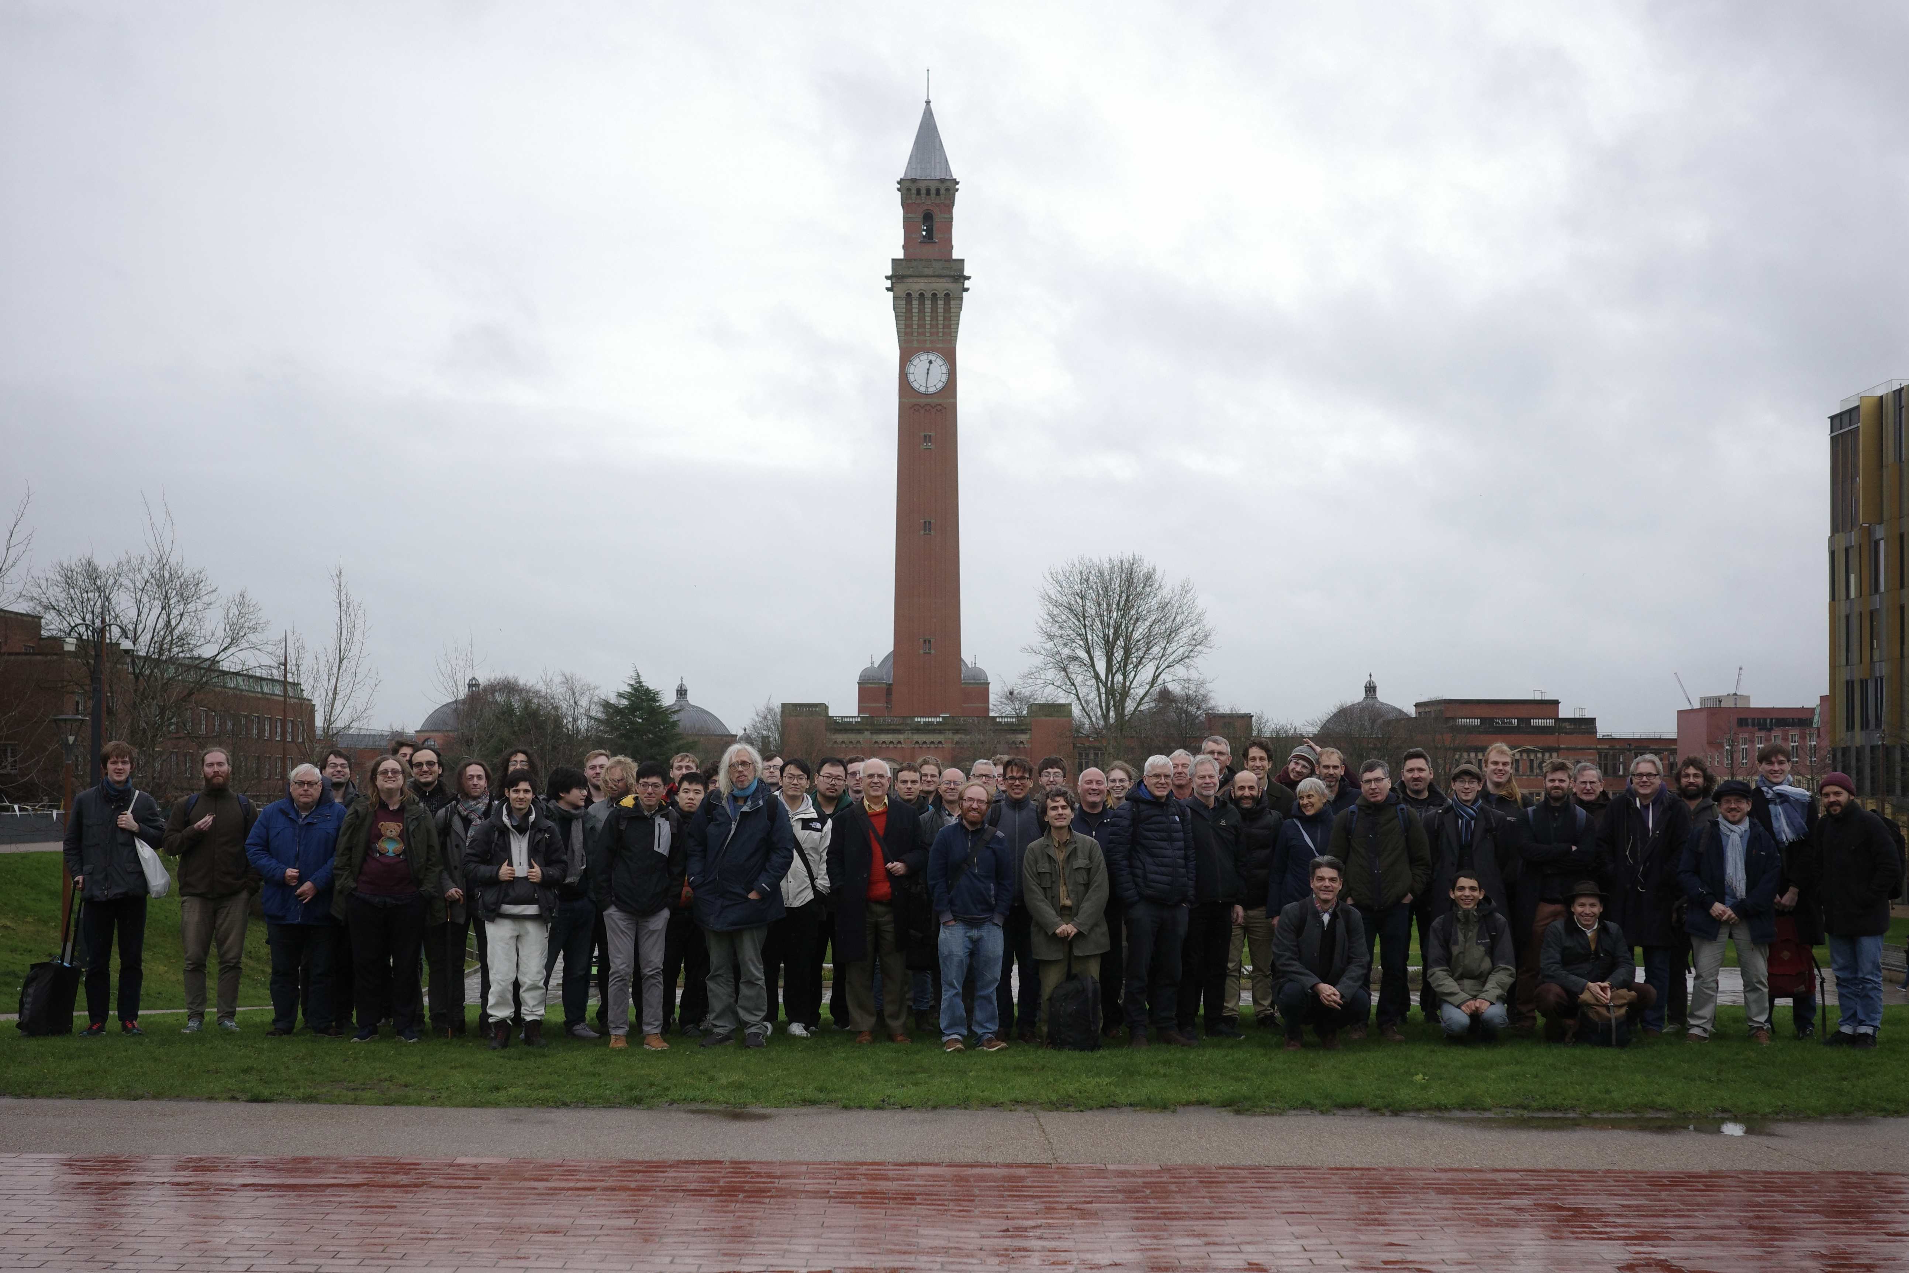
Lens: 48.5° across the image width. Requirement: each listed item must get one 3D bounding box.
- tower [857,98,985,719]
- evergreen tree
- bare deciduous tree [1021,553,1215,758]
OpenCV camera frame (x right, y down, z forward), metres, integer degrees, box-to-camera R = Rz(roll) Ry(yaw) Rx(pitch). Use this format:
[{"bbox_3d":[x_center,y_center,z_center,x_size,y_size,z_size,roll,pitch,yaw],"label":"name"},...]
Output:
[{"bbox_3d":[-3.286,-21.599,267.000,10.600,99.000,10.600,0,-3,-1],"label":"tower"},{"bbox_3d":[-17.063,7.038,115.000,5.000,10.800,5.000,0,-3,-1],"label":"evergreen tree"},{"bbox_3d":[11.655,4.748,150.000,13.200,21.000,13.000,0,-3,-1],"label":"bare deciduous tree"}]

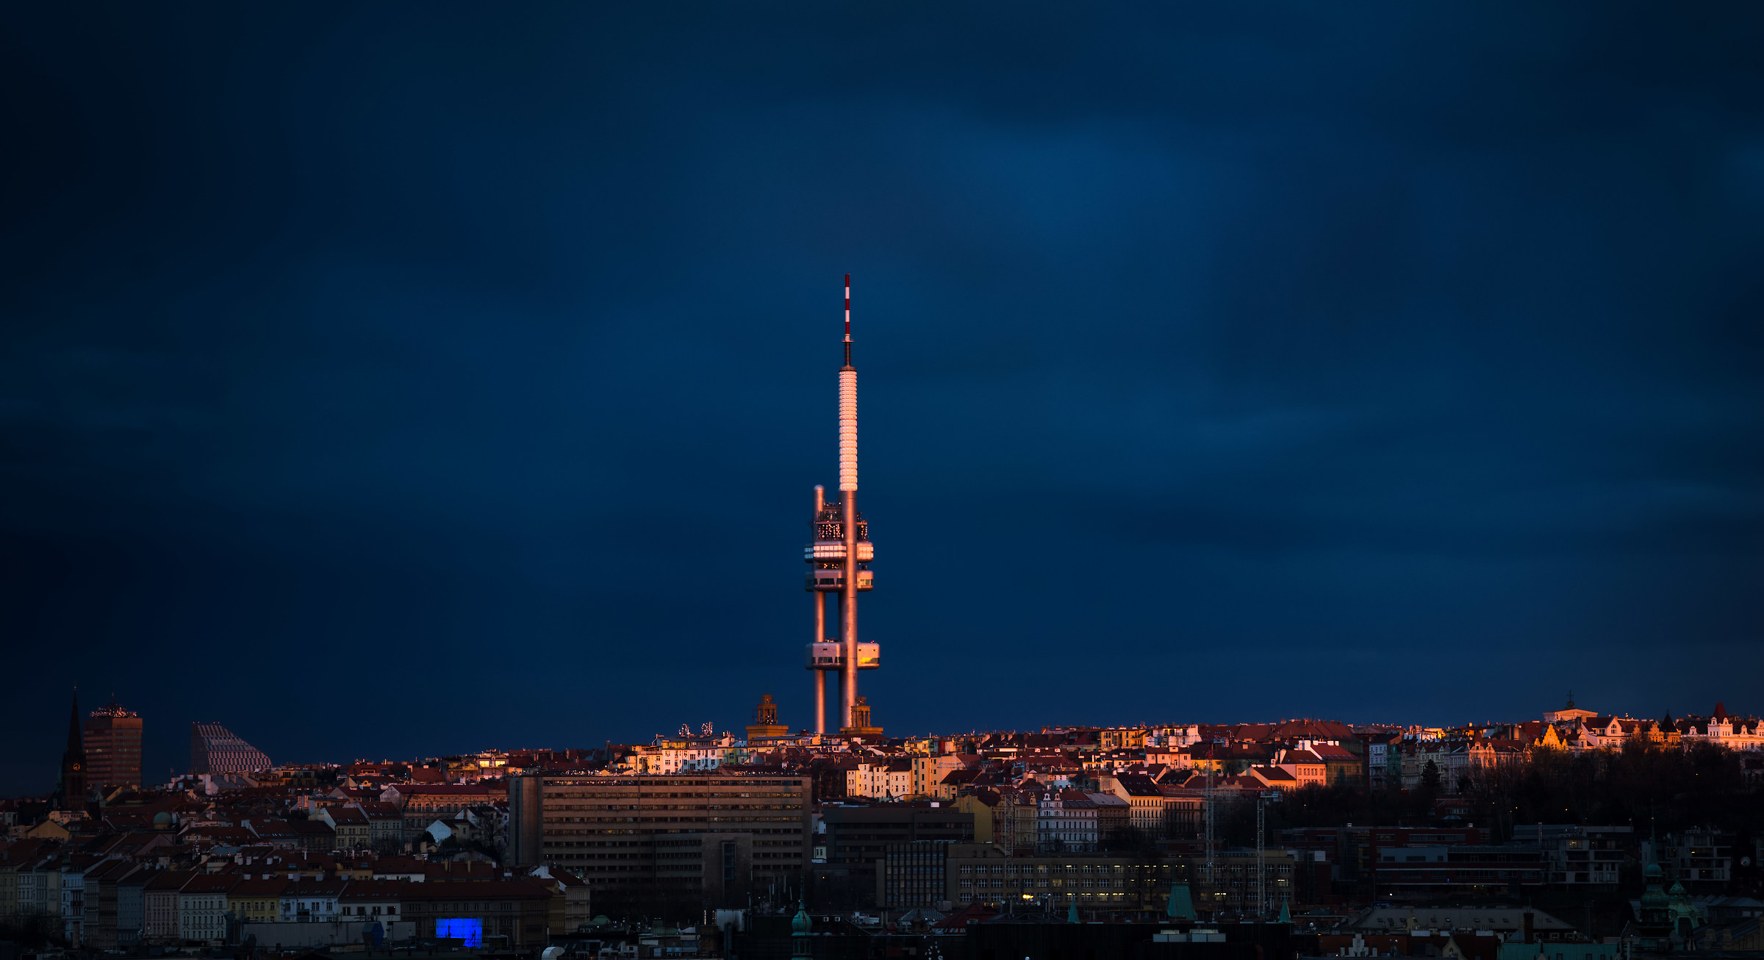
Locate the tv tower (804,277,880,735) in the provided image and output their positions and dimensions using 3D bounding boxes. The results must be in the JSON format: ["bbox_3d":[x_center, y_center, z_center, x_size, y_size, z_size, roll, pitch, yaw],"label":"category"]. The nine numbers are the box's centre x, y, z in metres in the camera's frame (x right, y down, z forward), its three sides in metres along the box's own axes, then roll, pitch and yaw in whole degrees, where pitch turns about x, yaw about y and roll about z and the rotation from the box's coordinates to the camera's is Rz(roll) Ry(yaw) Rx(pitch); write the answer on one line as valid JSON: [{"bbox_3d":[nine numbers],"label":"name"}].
[{"bbox_3d":[-15.100,28.590,3010.000,30.000,216.000,30.000,0,-3,0],"label":"tv tower"}]

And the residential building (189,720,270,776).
[{"bbox_3d":[-386.300,169.660,4573.200,44.000,50.670,22.000,2,-4,-37],"label":"residential building"}]

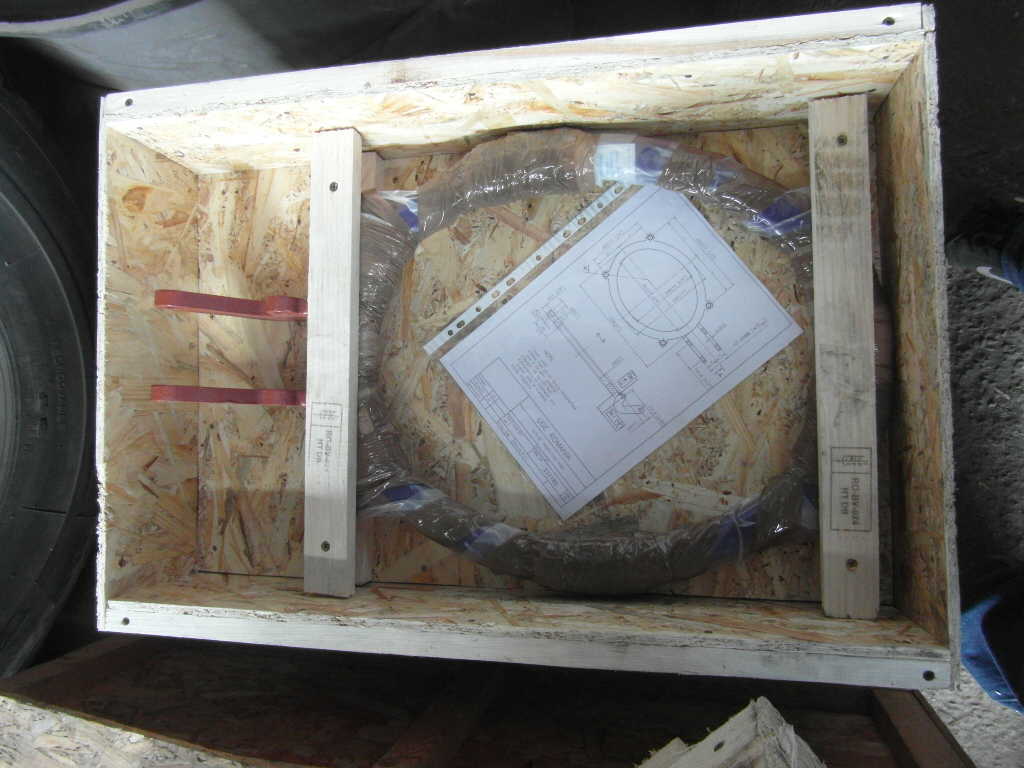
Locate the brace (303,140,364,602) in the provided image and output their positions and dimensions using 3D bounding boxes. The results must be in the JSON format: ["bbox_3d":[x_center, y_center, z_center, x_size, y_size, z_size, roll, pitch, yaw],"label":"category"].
[{"bbox_3d":[-0.176,-0.024,0.702,0.045,0.021,0.454,-1,87,12],"label":"brace"}]

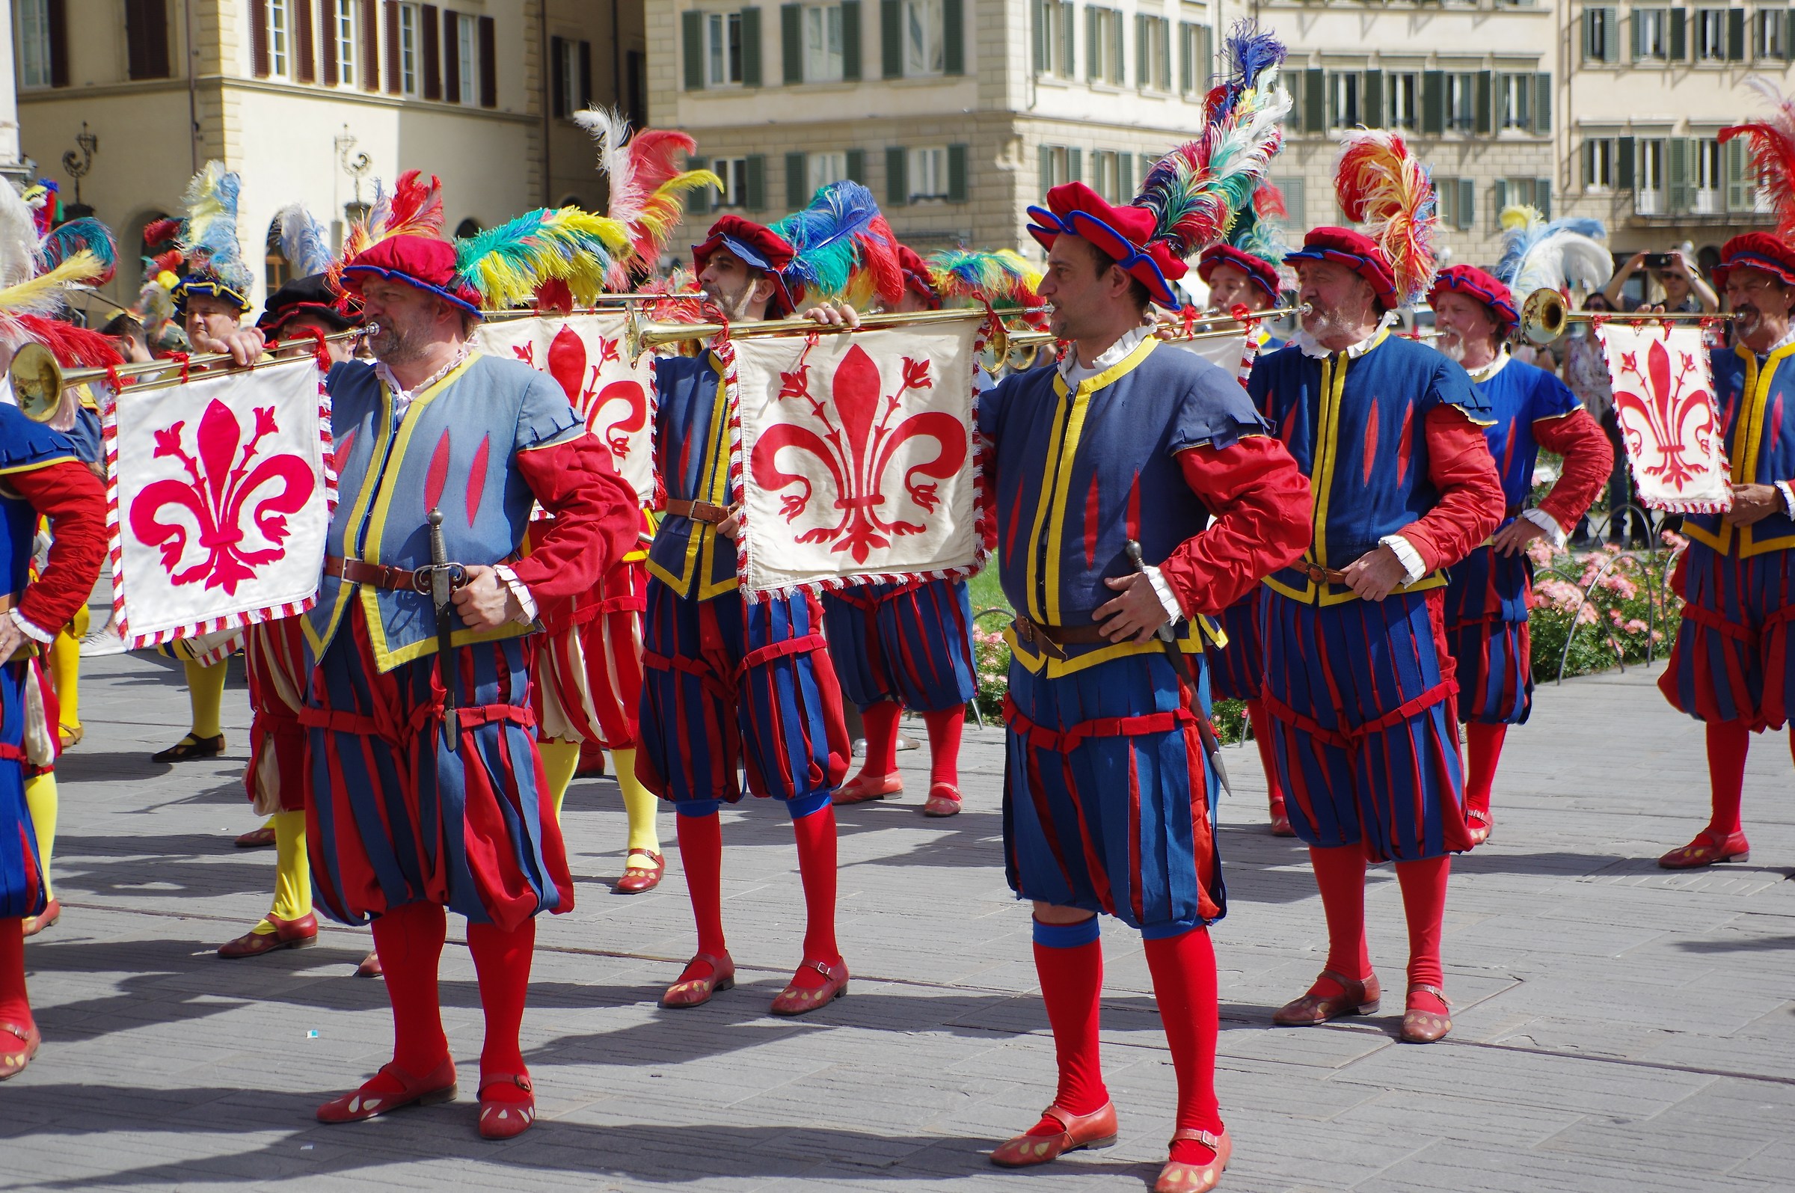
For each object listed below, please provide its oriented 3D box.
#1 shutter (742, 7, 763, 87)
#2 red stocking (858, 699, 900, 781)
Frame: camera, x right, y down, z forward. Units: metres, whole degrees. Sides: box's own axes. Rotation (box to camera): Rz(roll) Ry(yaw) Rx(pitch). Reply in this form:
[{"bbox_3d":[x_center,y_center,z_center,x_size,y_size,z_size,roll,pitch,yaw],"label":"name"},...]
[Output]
[{"bbox_3d":[-3.903,-14.752,89.569,0.580,2.110,0.050,1,6,27],"label":"shutter"},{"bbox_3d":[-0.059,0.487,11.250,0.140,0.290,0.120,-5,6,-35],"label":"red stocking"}]

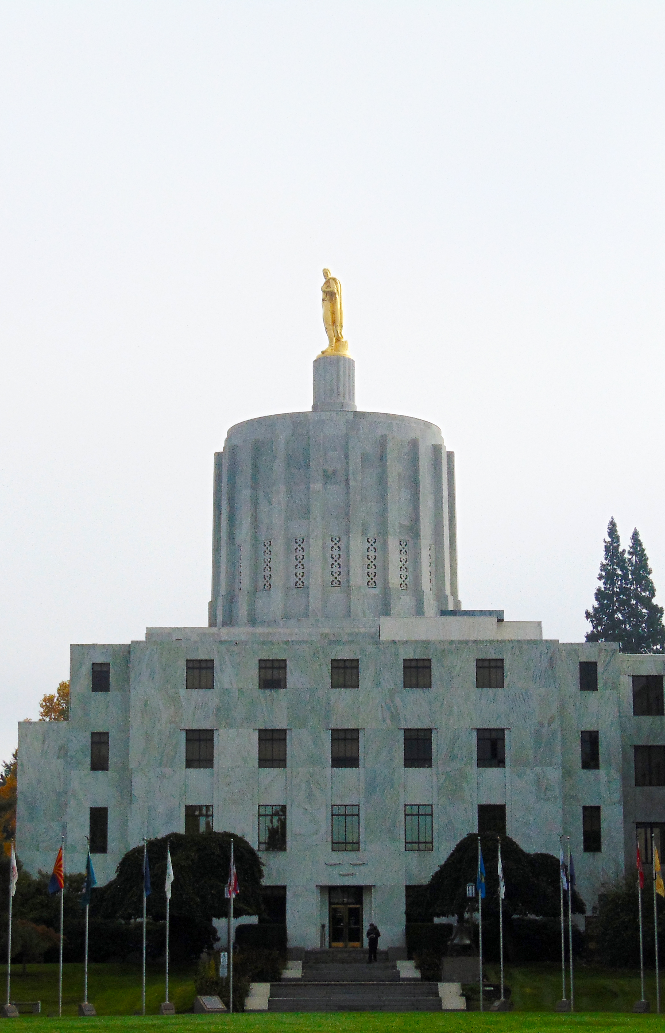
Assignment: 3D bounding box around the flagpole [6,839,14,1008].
[{"bbox_3d":[-11.035,13.941,96.674,0.100,5.688,0.100,0,-10,0],"label":"flagpole"}]

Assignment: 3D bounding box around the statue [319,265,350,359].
[{"bbox_3d":[0.170,-14.590,202.612,2.150,6.691,2.150,3,-11,-20],"label":"statue"}]

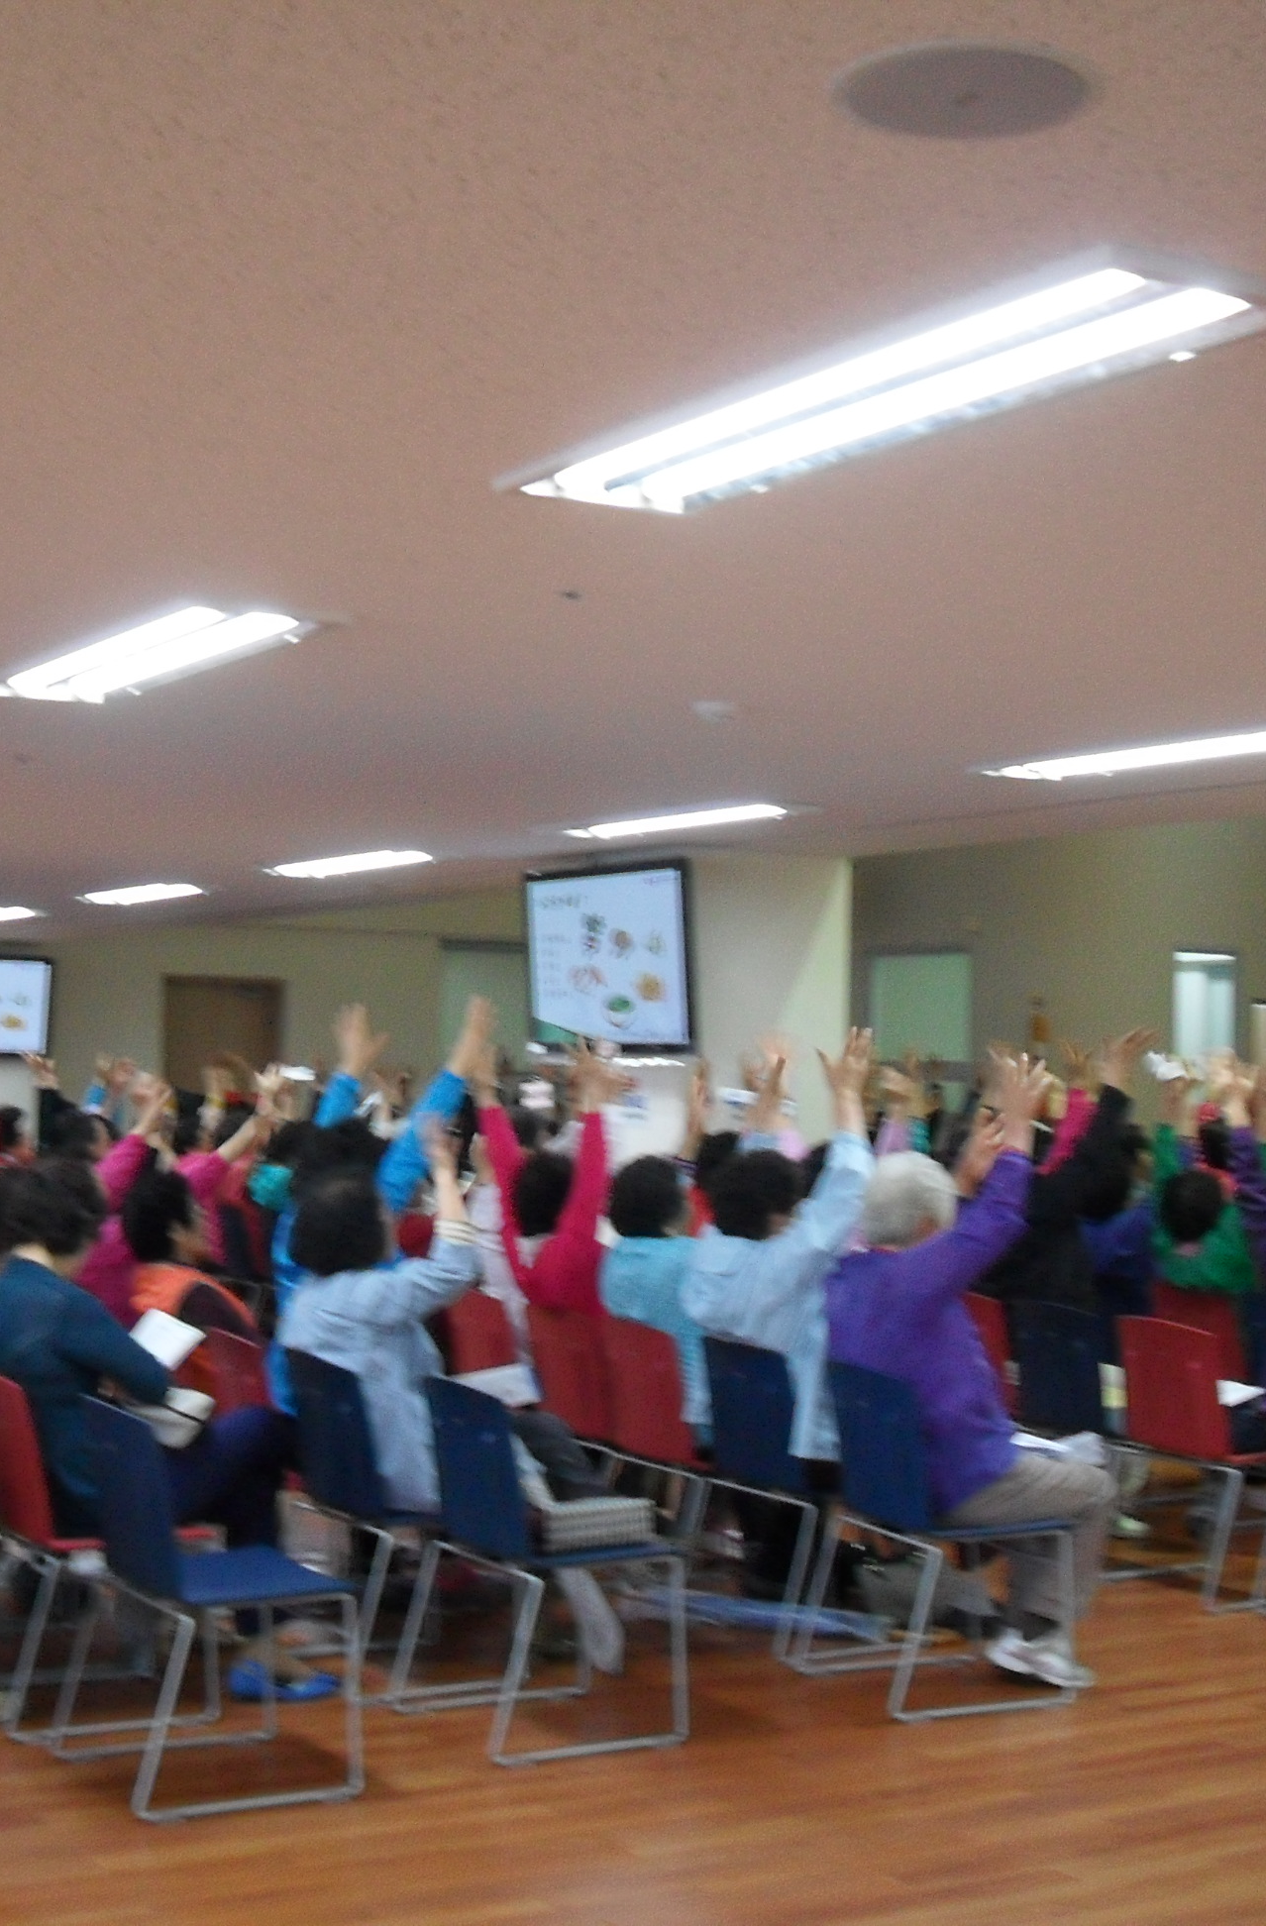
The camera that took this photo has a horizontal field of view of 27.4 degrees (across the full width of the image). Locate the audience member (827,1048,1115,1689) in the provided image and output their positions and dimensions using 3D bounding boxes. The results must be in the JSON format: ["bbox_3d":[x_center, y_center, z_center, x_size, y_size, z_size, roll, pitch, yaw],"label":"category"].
[{"bbox_3d":[0.879,1.050,6.734,0.740,1.620,0.550,2,-3,-26],"label":"audience member"}]

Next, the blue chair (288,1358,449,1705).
[{"bbox_3d":[-0.620,1.426,6.761,0.520,0.810,0.520,3,-3,-34],"label":"blue chair"}]

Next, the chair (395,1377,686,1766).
[{"bbox_3d":[-0.215,1.417,6.211,0.535,0.800,0.535,3,-3,-30],"label":"chair"}]

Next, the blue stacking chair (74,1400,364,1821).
[{"bbox_3d":[-0.925,1.383,5.733,0.535,0.800,0.535,3,-3,-30],"label":"blue stacking chair"}]

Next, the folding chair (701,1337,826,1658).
[{"bbox_3d":[0.484,1.473,7.296,0.520,0.810,0.520,3,-3,-31],"label":"folding chair"}]

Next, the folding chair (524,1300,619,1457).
[{"bbox_3d":[-0.065,1.498,8.223,0.520,0.810,0.520,3,-3,-30],"label":"folding chair"}]

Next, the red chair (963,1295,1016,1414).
[{"bbox_3d":[1.307,1.559,8.997,0.535,0.800,0.535,3,-3,-30],"label":"red chair"}]

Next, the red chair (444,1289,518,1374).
[{"bbox_3d":[-0.340,1.511,8.698,0.520,0.810,0.520,3,-3,-30],"label":"red chair"}]

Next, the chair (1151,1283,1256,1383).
[{"bbox_3d":[2.212,1.567,9.608,0.500,0.799,0.505,2,-2,-29],"label":"chair"}]

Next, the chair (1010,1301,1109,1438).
[{"bbox_3d":[1.567,1.550,8.595,0.520,0.810,0.520,3,-3,-30],"label":"chair"}]

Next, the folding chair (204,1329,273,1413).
[{"bbox_3d":[-0.931,1.443,7.258,0.535,0.800,0.535,3,-3,-30],"label":"folding chair"}]

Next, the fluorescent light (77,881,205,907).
[{"bbox_3d":[-2.374,-0.352,12.620,0.300,0.070,1.220,2,-2,-30],"label":"fluorescent light"}]

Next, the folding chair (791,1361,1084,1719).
[{"bbox_3d":[0.775,1.433,6.602,0.500,0.799,0.505,2,-2,-23],"label":"folding chair"}]

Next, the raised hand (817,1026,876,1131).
[{"bbox_3d":[0.576,0.312,7.031,0.150,0.270,0.100,5,0,25],"label":"raised hand"}]

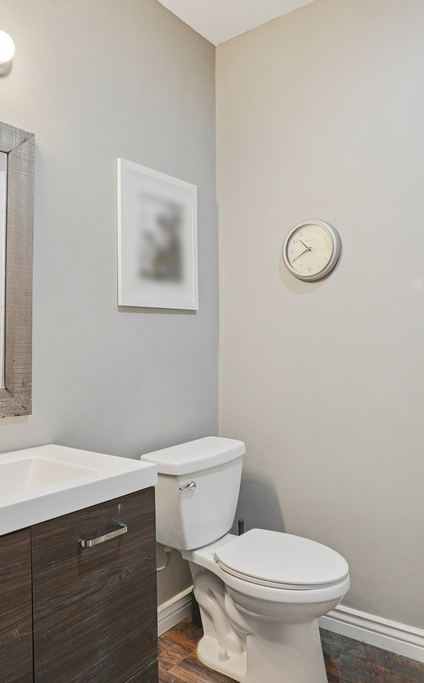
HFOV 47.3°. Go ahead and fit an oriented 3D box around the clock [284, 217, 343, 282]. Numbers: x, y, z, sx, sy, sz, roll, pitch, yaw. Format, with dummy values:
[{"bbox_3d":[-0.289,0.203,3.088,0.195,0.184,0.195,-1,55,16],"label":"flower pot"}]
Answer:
[{"bbox_3d":[0.424,-0.396,2.091,0.270,0.270,0.035,-1,-2,37],"label":"clock"}]

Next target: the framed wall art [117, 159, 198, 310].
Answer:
[{"bbox_3d":[-0.217,-0.428,2.066,0.025,0.576,0.471,-1,-2,37],"label":"framed wall art"}]

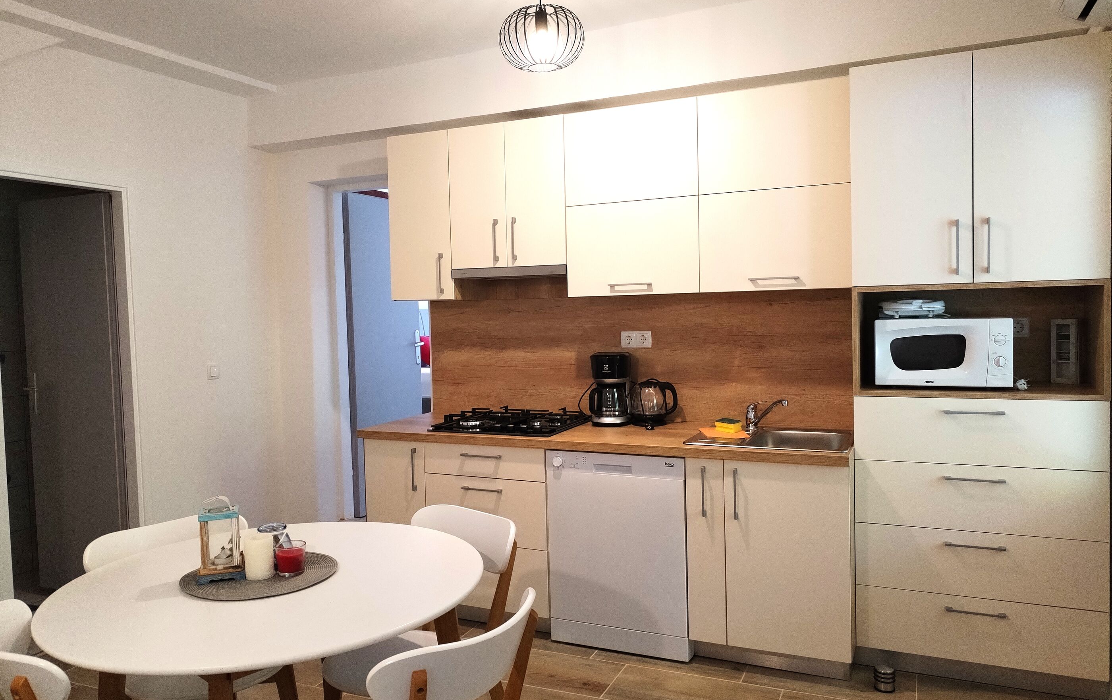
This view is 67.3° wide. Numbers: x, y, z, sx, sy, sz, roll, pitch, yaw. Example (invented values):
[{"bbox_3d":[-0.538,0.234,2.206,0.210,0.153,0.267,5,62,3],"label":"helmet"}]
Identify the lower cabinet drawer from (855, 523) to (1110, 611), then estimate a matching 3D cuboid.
[{"bbox_3d":[1.590,0.751,3.184,0.802,0.239,0.480,0,3,24],"label":"lower cabinet drawer"}]

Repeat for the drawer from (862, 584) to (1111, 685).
[{"bbox_3d":[1.597,0.989,3.197,0.802,0.237,0.480,0,3,24],"label":"drawer"}]

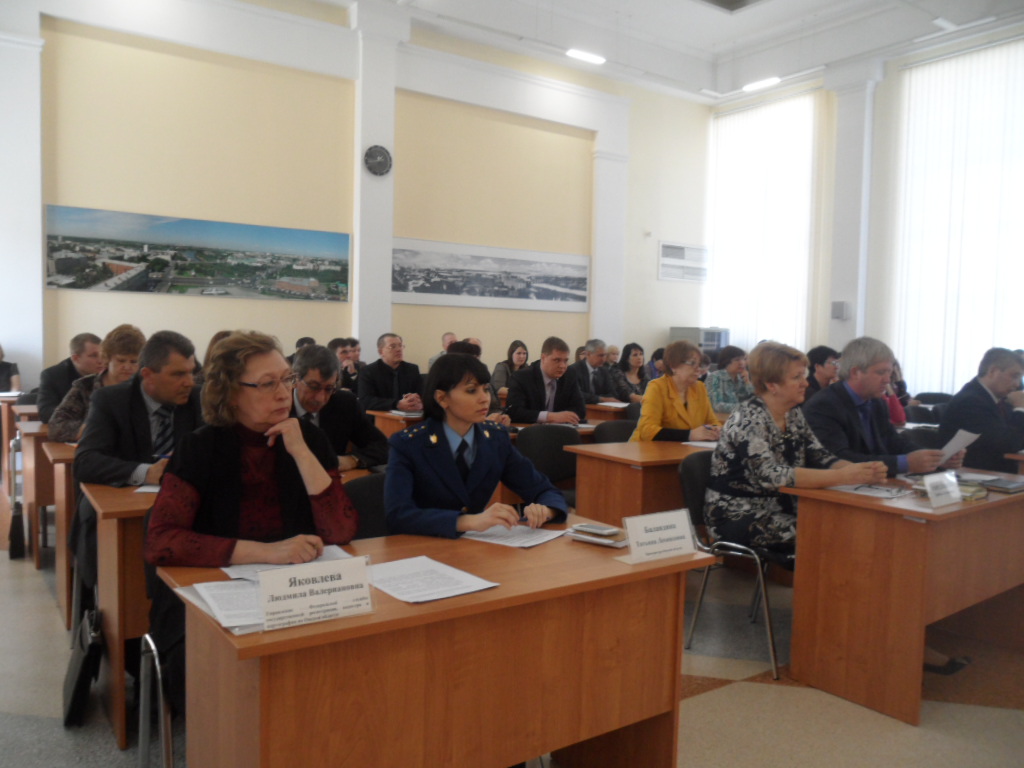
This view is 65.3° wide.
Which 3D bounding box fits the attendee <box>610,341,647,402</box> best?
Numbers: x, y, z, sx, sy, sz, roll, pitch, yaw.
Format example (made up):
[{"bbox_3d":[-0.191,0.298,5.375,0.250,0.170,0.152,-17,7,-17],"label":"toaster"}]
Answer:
[{"bbox_3d":[1.206,0.253,7.728,0.470,1.310,0.680,-1,4,-35],"label":"attendee"}]

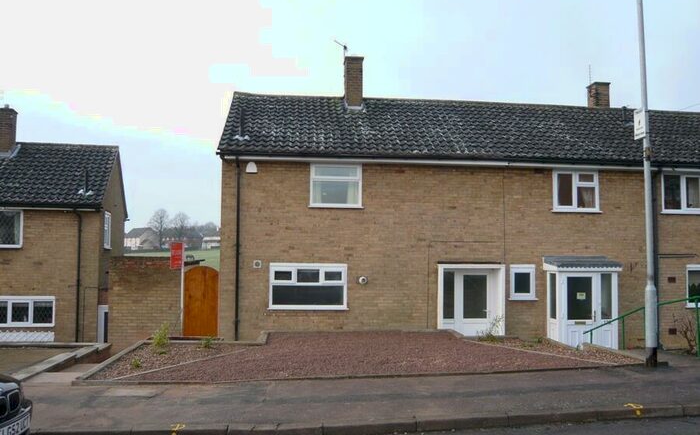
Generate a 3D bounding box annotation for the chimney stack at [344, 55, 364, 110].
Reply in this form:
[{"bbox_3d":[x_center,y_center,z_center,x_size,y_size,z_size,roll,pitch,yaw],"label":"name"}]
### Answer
[{"bbox_3d":[0.124,-3.691,15.823,0.500,1.450,0.580,1,-4,-5],"label":"chimney stack"}]

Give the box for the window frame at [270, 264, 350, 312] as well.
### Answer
[{"bbox_3d":[-0.945,1.560,12.851,1.779,1.060,0.120,1,-2,-7],"label":"window frame"}]

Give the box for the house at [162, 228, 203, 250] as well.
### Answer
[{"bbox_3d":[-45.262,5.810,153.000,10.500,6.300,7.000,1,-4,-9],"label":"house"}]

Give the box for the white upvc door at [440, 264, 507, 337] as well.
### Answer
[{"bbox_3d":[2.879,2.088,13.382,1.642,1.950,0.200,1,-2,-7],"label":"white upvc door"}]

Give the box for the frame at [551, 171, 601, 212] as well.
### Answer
[{"bbox_3d":[5.478,-0.626,13.723,1.176,1.001,0.120,1,-2,-7],"label":"frame"}]

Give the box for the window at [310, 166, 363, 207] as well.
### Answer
[{"bbox_3d":[-0.313,-0.725,13.015,1.198,1.014,0.120,1,-2,-7],"label":"window"}]

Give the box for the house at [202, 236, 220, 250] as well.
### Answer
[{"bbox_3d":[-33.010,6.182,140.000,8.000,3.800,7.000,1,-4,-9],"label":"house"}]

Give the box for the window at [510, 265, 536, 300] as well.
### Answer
[{"bbox_3d":[4.199,1.571,13.740,0.640,0.840,0.090,1,-4,-5],"label":"window"}]

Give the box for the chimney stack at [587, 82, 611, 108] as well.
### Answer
[{"bbox_3d":[8.261,-3.843,18.791,0.500,1.120,0.620,1,-2,-7],"label":"chimney stack"}]

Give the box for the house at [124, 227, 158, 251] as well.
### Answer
[{"bbox_3d":[-67.897,6.960,185.000,6.800,7.300,13.500,2,-3,-40],"label":"house"}]

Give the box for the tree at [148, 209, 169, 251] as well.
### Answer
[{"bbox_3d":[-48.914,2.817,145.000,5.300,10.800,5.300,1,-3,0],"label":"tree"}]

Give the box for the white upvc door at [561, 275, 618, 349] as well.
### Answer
[{"bbox_3d":[5.574,2.261,13.201,1.400,1.930,0.100,1,-4,-5],"label":"white upvc door"}]

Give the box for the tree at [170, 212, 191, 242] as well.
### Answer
[{"bbox_3d":[-52.234,3.987,175.000,6.300,11.127,6.300,1,-2,-7],"label":"tree"}]

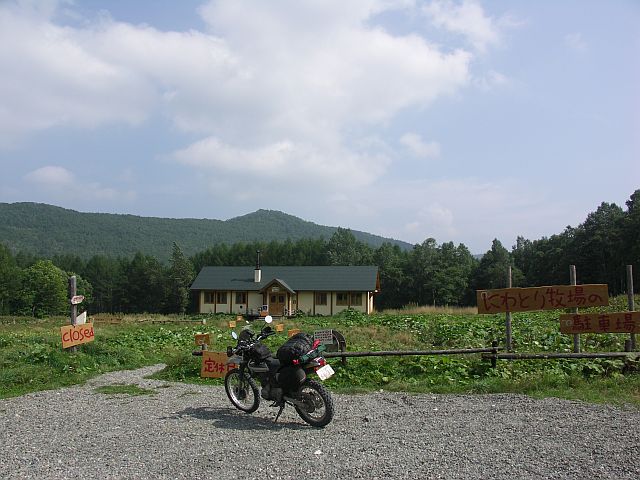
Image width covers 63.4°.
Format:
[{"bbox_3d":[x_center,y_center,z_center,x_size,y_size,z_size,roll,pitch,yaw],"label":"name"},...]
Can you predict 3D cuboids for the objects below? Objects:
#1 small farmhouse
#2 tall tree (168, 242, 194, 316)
[{"bbox_3d":[-3.462,5.387,55.037,19.206,5.180,7.700,-1,-7,11],"label":"small farmhouse"},{"bbox_3d":[-15.784,4.416,59.000,3.077,8.376,3.077,2,-7,-15],"label":"tall tree"}]

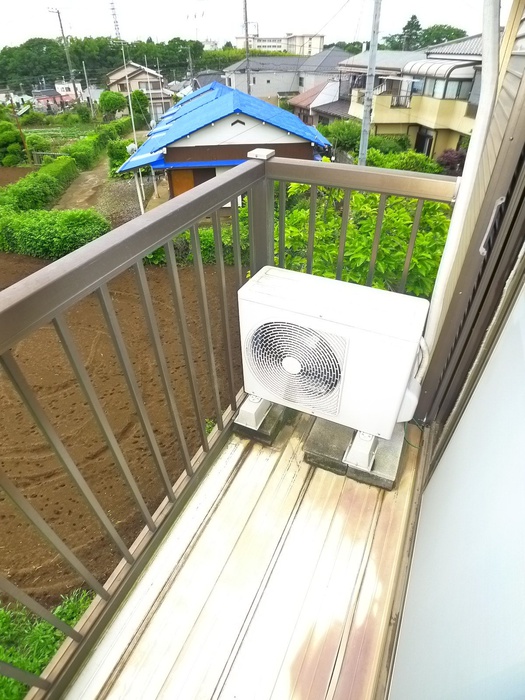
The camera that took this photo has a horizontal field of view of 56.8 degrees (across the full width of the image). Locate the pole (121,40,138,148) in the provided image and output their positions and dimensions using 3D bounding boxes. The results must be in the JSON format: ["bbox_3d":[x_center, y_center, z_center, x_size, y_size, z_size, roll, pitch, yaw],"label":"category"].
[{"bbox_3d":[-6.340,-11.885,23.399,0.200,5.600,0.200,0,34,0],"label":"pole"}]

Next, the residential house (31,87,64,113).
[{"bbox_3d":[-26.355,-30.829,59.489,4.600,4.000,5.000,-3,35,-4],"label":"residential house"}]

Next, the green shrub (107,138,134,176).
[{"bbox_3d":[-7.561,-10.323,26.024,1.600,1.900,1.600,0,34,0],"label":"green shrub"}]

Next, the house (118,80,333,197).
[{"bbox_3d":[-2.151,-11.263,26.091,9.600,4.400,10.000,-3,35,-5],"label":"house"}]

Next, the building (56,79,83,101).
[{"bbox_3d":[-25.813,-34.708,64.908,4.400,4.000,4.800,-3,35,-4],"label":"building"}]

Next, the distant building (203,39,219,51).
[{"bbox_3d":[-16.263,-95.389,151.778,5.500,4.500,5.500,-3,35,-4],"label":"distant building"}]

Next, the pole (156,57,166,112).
[{"bbox_3d":[-8.636,-22.530,41.495,0.250,4.600,0.250,0,34,0],"label":"pole"}]

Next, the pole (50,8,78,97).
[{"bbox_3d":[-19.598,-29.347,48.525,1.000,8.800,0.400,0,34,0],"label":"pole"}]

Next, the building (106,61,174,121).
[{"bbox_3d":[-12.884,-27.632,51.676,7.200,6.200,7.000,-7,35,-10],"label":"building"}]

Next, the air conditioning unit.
[{"bbox_3d":[0.307,0.001,2.260,0.779,0.565,0.292,15,37,21],"label":"air conditioning unit"}]

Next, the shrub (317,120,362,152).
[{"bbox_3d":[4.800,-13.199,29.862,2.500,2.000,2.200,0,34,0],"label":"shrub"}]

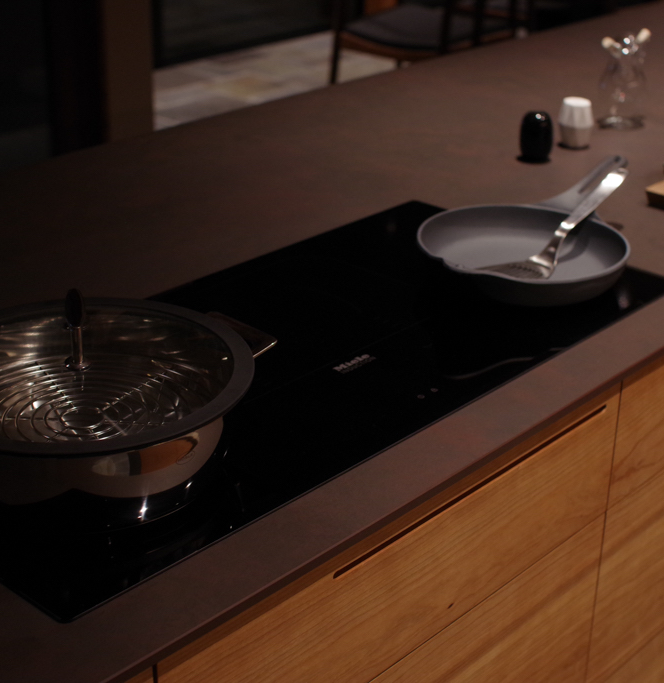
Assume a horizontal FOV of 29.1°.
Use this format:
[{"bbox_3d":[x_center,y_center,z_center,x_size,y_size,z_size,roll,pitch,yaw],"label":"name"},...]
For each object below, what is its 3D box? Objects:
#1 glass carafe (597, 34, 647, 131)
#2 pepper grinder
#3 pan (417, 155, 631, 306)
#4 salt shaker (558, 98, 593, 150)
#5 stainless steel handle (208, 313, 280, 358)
[{"bbox_3d":[0.499,-0.449,2.191,0.079,0.154,0.093,22,33,38],"label":"glass carafe"},{"bbox_3d":[0.323,-0.325,2.021,0.049,0.071,0.049,4,26,8],"label":"pepper grinder"},{"bbox_3d":[0.282,-0.146,1.636,0.259,0.077,0.438,17,30,30],"label":"pan"},{"bbox_3d":[0.400,-0.358,2.093,0.056,0.071,0.056,5,26,10],"label":"salt shaker"},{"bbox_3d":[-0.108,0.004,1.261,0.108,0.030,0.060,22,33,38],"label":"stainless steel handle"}]

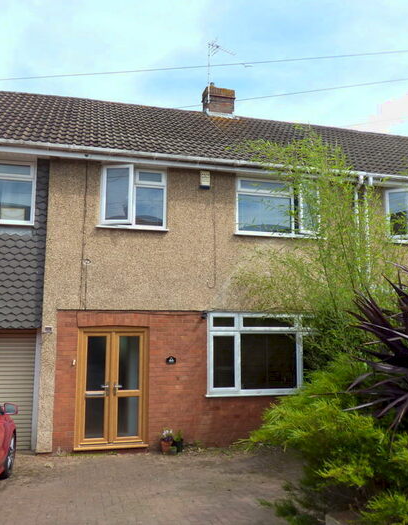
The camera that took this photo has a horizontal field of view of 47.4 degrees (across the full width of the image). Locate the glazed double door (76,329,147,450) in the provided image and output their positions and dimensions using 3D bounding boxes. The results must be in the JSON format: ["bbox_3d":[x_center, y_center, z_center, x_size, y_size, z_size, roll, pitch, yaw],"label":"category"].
[{"bbox_3d":[-1.548,2.138,7.965,1.223,2.021,0.140,2,-7,-14],"label":"glazed double door"}]

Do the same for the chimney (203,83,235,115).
[{"bbox_3d":[0.425,-4.248,12.717,0.720,0.880,0.720,2,-7,-14],"label":"chimney"}]

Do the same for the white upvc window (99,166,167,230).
[{"bbox_3d":[-1.236,-1.186,8.370,1.143,1.153,0.180,2,-7,-14],"label":"white upvc window"}]

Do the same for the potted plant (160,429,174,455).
[{"bbox_3d":[-0.617,3.011,7.847,0.242,0.423,0.242,2,-7,-14],"label":"potted plant"}]

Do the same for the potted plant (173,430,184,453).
[{"bbox_3d":[-0.430,3.052,7.920,0.182,0.369,0.182,2,-7,-14],"label":"potted plant"}]

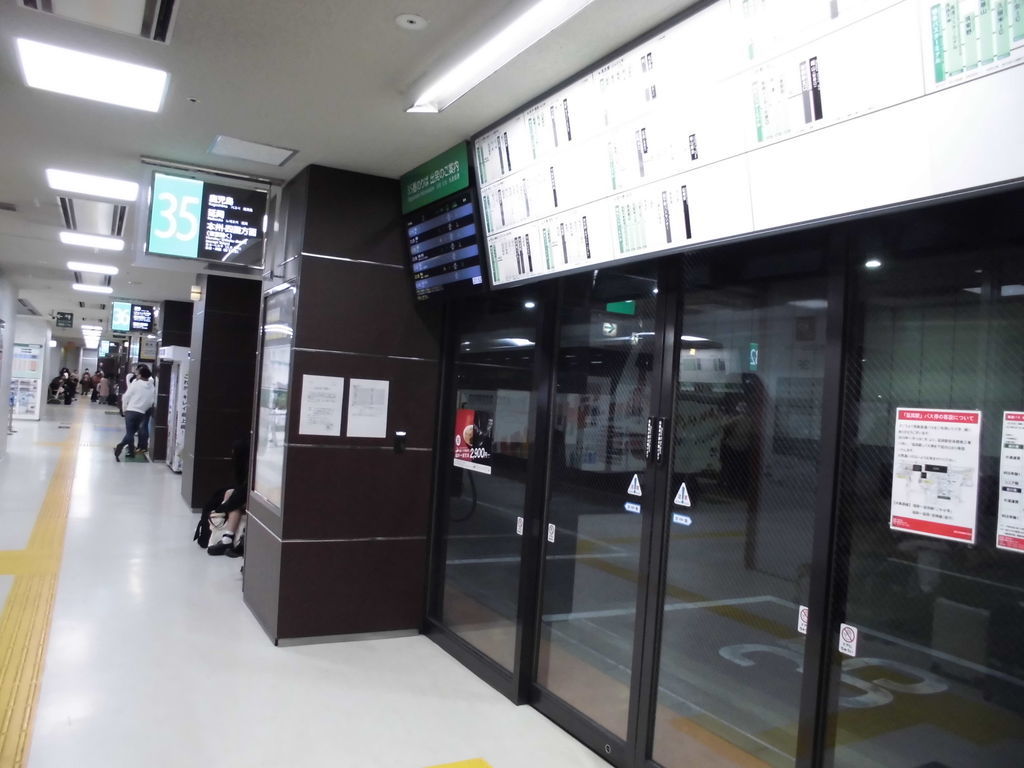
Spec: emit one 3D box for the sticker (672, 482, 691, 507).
[{"bbox_3d":[0.701,0.459,3.188,0.006,0.091,0.100,4,-1,-30],"label":"sticker"}]

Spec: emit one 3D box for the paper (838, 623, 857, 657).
[{"bbox_3d":[1.060,0.806,2.422,0.006,0.091,0.060,4,-1,-30],"label":"paper"}]

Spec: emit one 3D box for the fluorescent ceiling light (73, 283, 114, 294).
[{"bbox_3d":[-7.021,-1.608,12.911,0.585,0.060,0.560,4,-1,-29],"label":"fluorescent ceiling light"}]

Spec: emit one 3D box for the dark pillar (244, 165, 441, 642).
[{"bbox_3d":[-1.167,0.136,5.358,0.950,2.938,1.050,4,-1,-29],"label":"dark pillar"}]

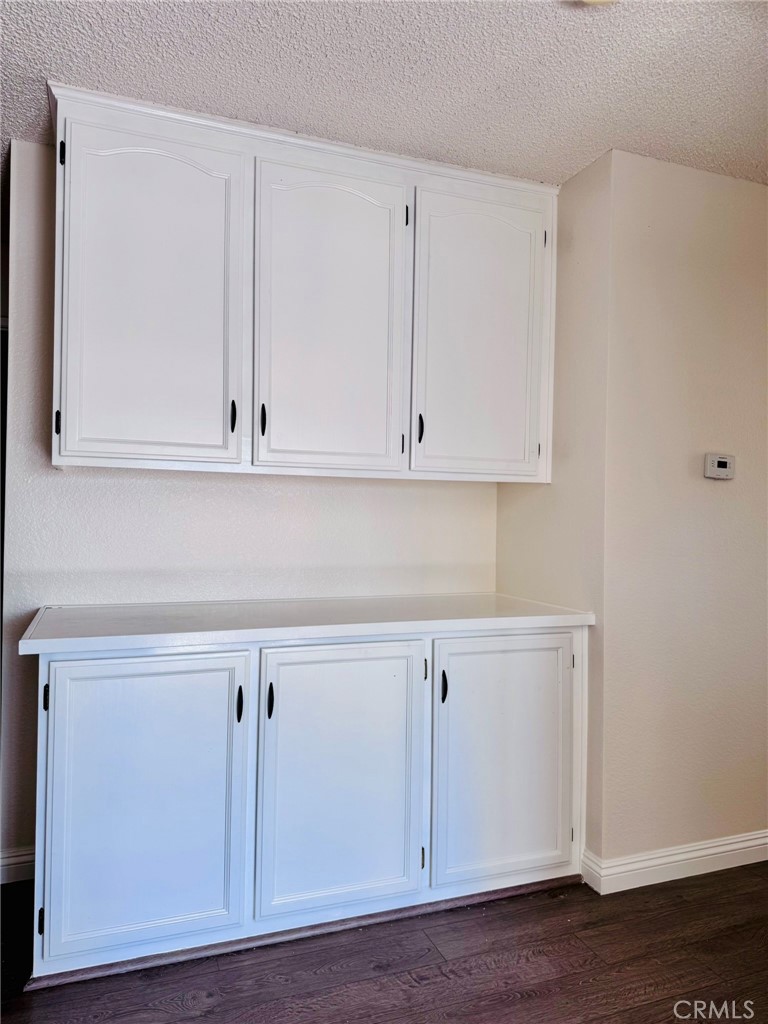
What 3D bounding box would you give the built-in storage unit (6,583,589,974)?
[{"bbox_3d":[-0.217,0.784,2.389,1.710,0.907,0.630,1,0,-21],"label":"built-in storage unit"}]

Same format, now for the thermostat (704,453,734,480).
[{"bbox_3d":[1.173,-0.157,2.477,0.110,0.083,0.026,1,0,-21],"label":"thermostat"}]

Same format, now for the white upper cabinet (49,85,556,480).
[{"bbox_3d":[-0.225,-0.662,2.492,1.685,1.084,0.400,1,0,-21],"label":"white upper cabinet"}]

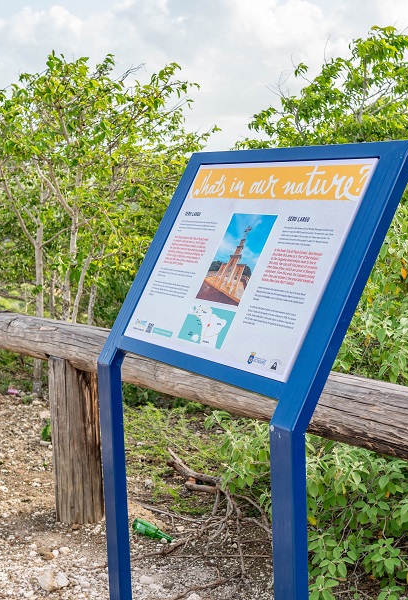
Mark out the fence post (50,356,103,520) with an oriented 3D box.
[{"bbox_3d":[-0.566,0.591,4.065,0.213,0.739,0.213,-2,9,0],"label":"fence post"}]

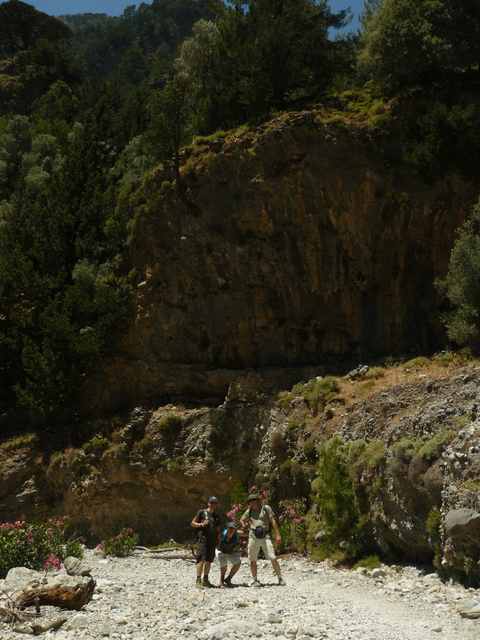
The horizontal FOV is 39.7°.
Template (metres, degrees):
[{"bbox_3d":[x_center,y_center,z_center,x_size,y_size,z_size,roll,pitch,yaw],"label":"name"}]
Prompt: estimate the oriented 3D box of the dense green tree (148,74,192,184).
[{"bbox_3d":[-4.490,-12.307,43.000,2.900,7.700,2.900,0,-16,0],"label":"dense green tree"}]

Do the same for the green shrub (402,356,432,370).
[{"bbox_3d":[6.364,1.569,24.000,1.000,0.520,0.900,0,-16,0],"label":"green shrub"}]

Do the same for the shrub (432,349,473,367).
[{"bbox_3d":[7.503,1.324,23.500,1.400,0.680,1.200,0,-16,0],"label":"shrub"}]

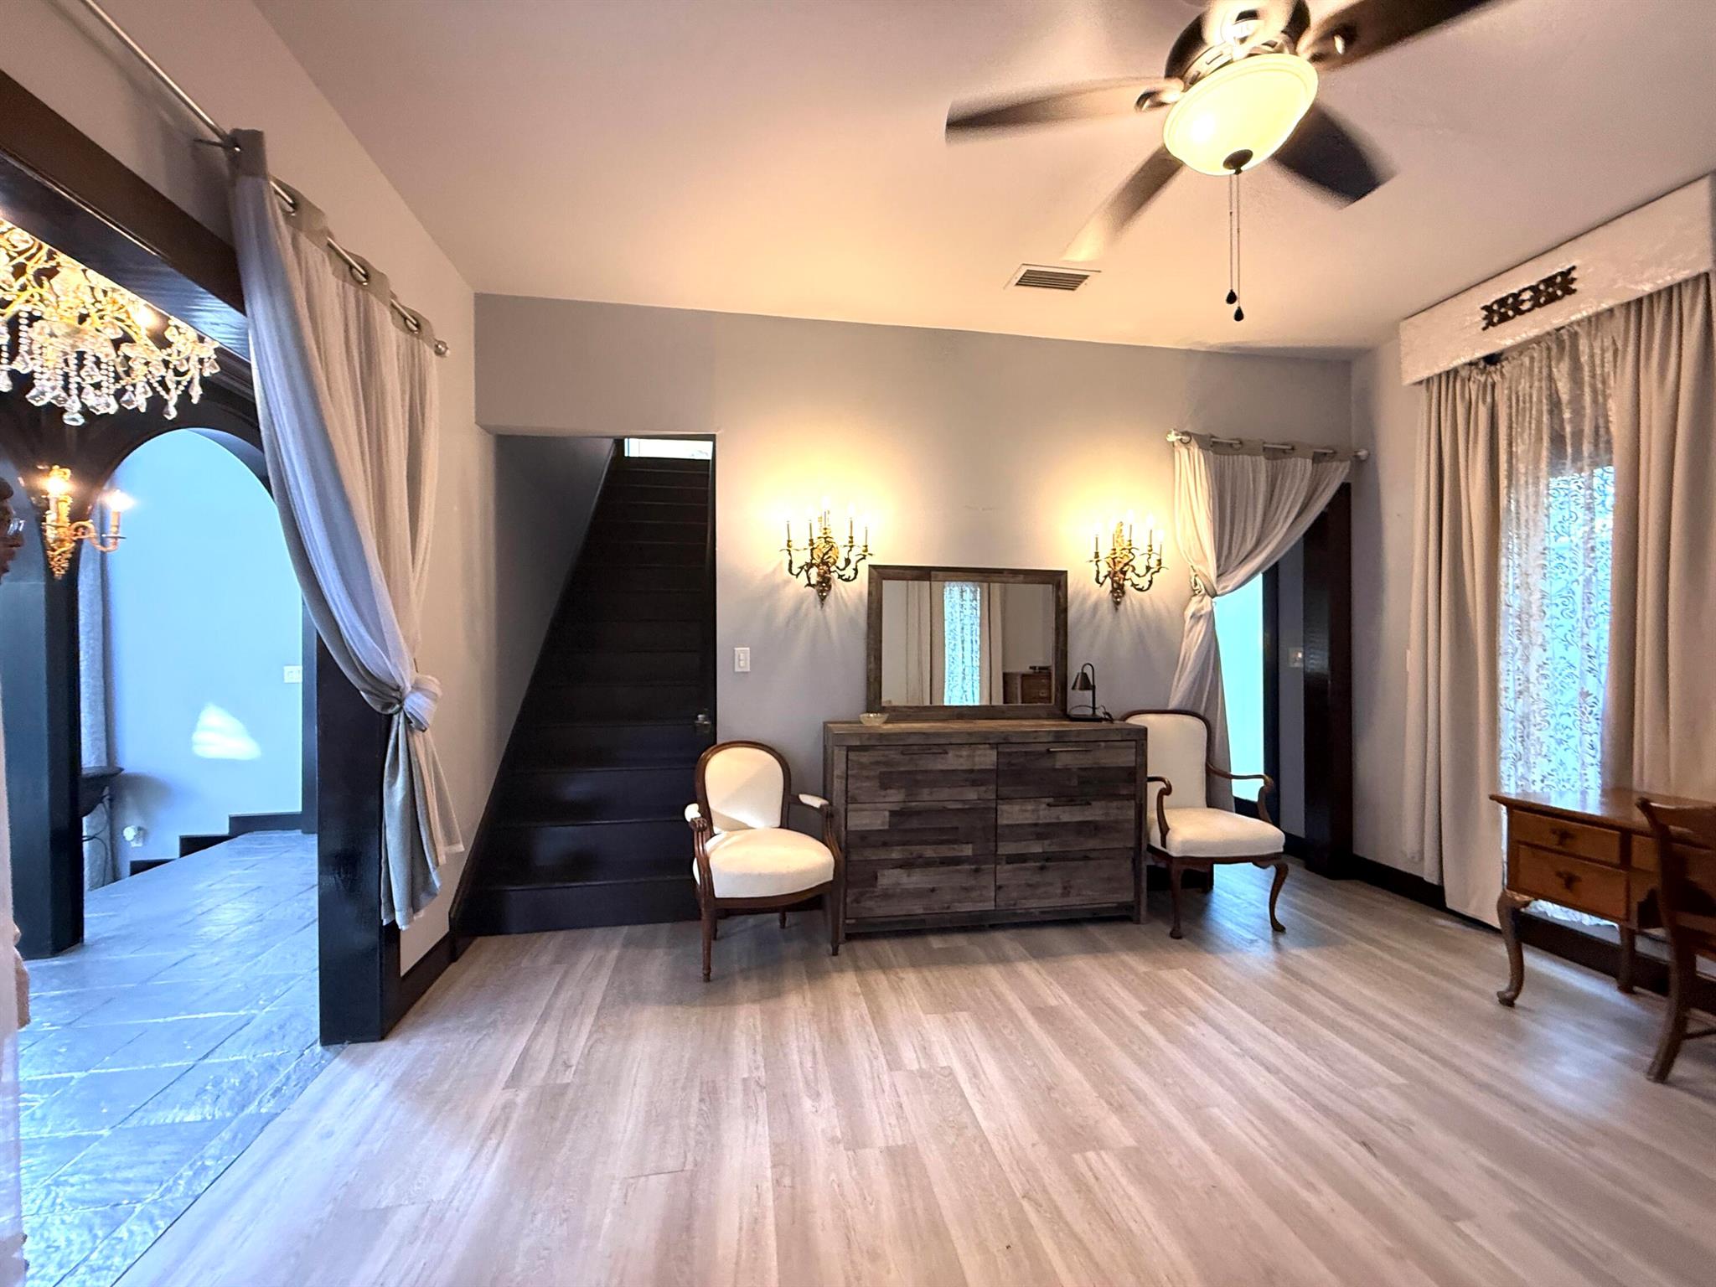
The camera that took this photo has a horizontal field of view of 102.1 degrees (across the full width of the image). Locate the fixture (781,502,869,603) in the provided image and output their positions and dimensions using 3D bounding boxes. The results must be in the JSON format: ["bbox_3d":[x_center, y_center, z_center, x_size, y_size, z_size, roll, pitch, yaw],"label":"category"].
[{"bbox_3d":[-0.145,-0.433,3.369,0.430,0.470,0.250,0,0,-10],"label":"fixture"}]

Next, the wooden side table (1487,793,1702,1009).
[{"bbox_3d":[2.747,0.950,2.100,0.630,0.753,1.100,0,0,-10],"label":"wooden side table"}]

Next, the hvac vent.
[{"bbox_3d":[0.870,-1.617,3.114,0.365,0.025,0.210,0,0,-10],"label":"hvac vent"}]

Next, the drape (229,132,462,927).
[{"bbox_3d":[-1.488,-0.089,2.178,0.170,2.060,1.280,0,0,-10],"label":"drape"}]

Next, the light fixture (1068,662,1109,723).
[{"bbox_3d":[1.161,0.247,3.535,0.200,0.295,0.130,0,0,-27],"label":"light fixture"}]

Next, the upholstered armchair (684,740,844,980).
[{"bbox_3d":[-0.435,0.895,3.057,0.630,0.885,0.570,0,0,-24],"label":"upholstered armchair"}]

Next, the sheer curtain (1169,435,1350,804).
[{"bbox_3d":[2.211,-0.079,3.818,1.120,2.040,0.130,0,0,-10],"label":"sheer curtain"}]

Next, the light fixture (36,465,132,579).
[{"bbox_3d":[-3.418,-0.523,3.061,0.180,0.480,0.380,0,0,-10],"label":"light fixture"}]

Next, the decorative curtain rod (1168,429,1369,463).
[{"bbox_3d":[2.268,-1.089,3.816,1.230,0.060,0.085,0,0,-10],"label":"decorative curtain rod"}]

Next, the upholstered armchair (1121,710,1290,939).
[{"bbox_3d":[1.657,0.843,3.439,0.620,0.970,0.650,0,0,-6],"label":"upholstered armchair"}]

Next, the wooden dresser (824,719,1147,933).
[{"bbox_3d":[0.610,0.865,3.393,1.515,0.934,0.410,0,0,-10],"label":"wooden dresser"}]

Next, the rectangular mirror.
[{"bbox_3d":[0.582,0.001,3.576,1.065,0.785,0.045,0,0,-10],"label":"rectangular mirror"}]

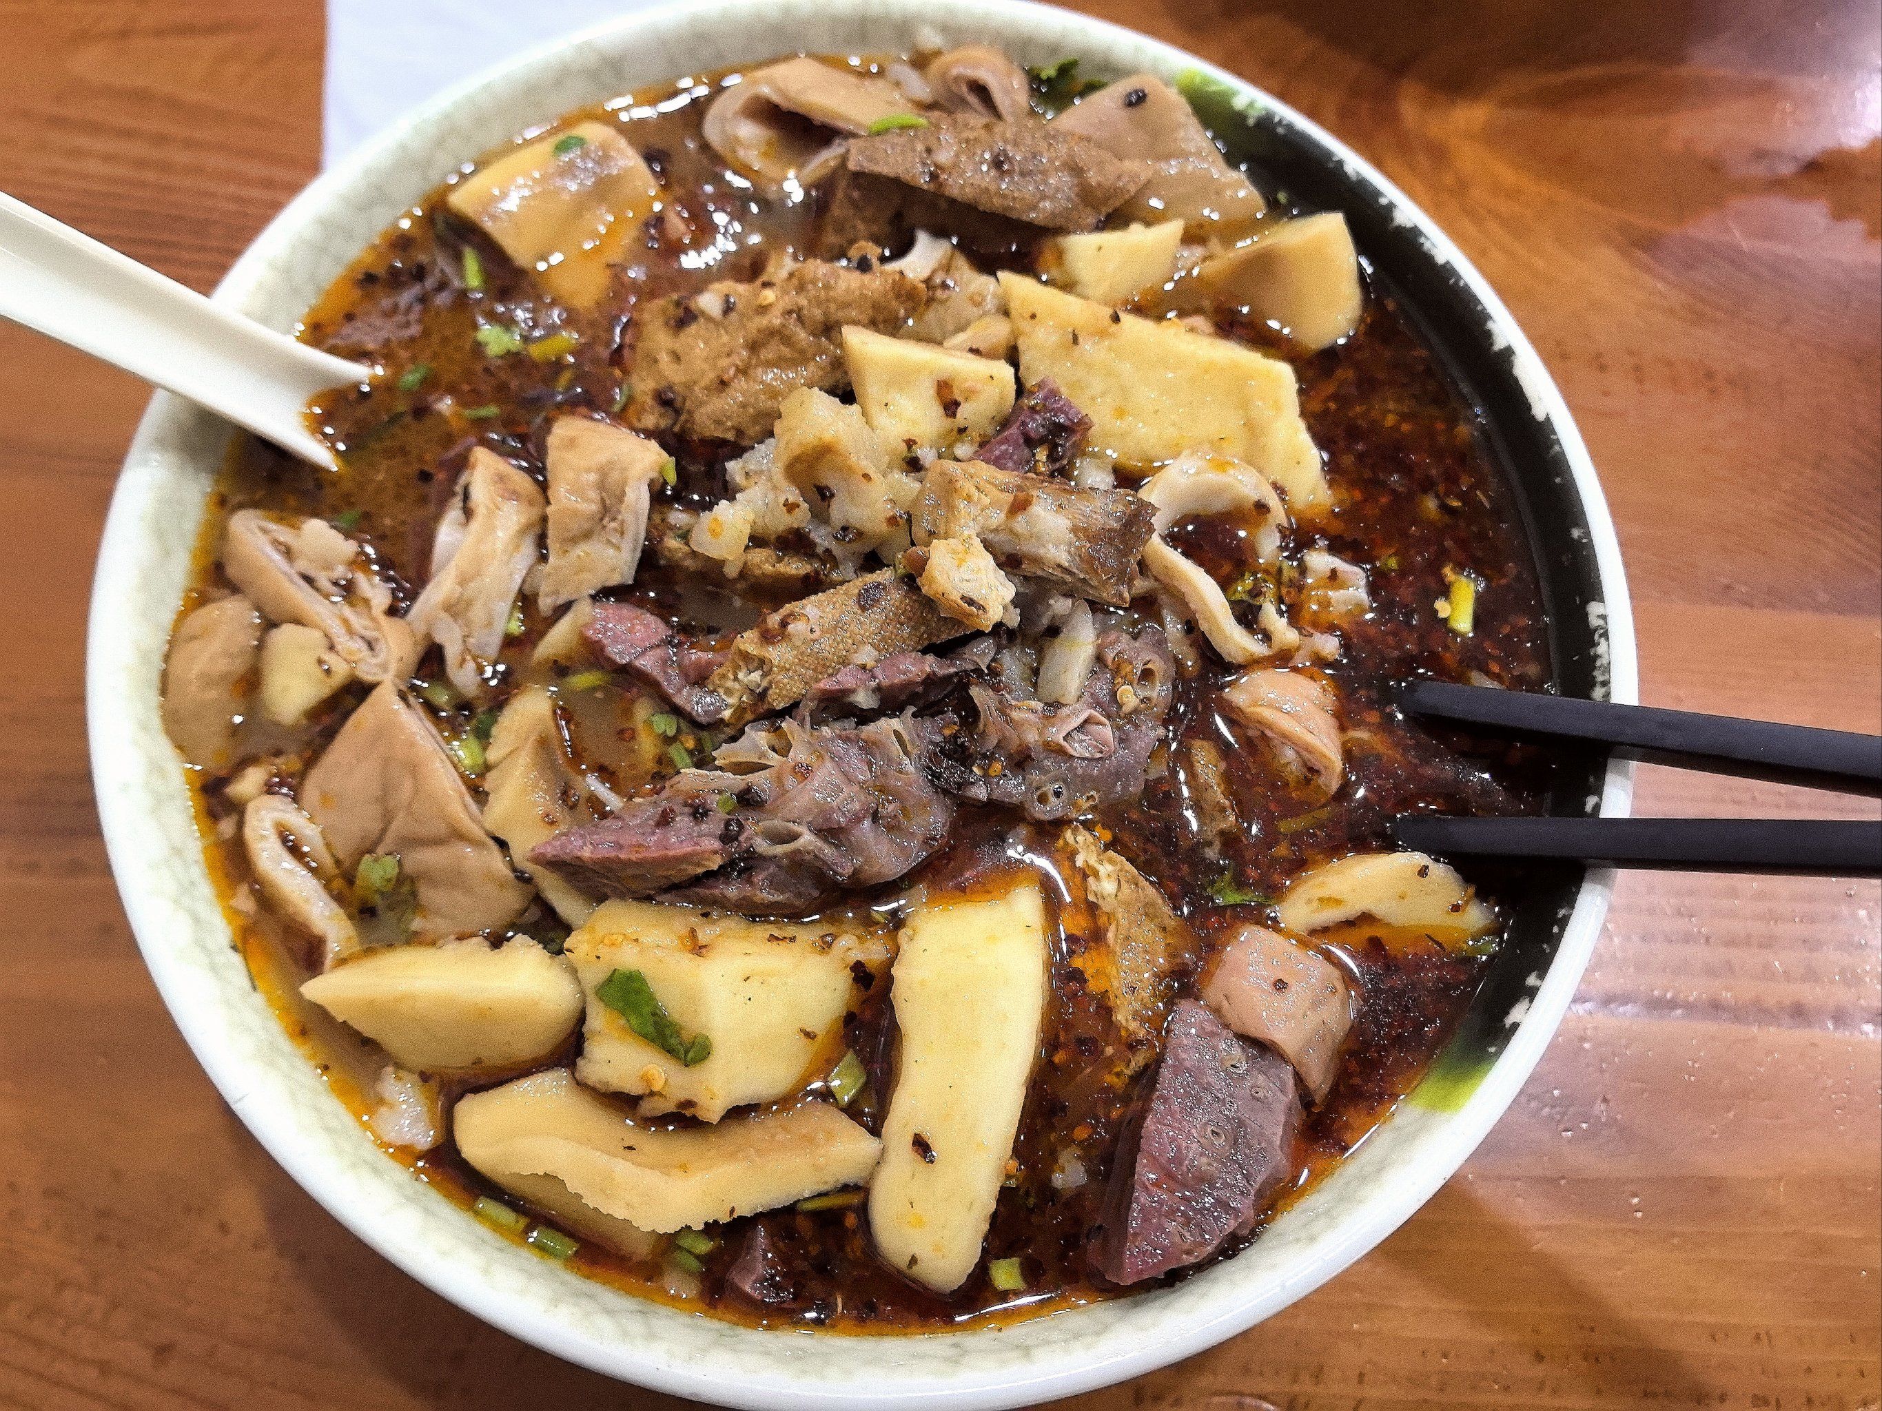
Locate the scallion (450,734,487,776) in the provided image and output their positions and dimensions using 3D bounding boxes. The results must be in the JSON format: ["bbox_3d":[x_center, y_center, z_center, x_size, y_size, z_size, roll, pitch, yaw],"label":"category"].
[{"bbox_3d":[-0.073,0.008,0.226,0.004,0.004,0.006,-20,76,-10],"label":"scallion"}]

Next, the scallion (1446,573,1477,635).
[{"bbox_3d":[0.087,-0.017,0.245,0.004,0.004,0.010,11,73,-1],"label":"scallion"}]

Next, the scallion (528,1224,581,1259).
[{"bbox_3d":[-0.055,0.076,0.207,0.006,0.003,0.003,23,73,3],"label":"scallion"}]

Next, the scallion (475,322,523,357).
[{"bbox_3d":[-0.074,-0.062,0.247,0.008,0.003,0.005,13,73,0],"label":"scallion"}]

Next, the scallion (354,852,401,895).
[{"bbox_3d":[-0.084,0.025,0.219,0.006,0.004,0.005,-9,74,-7],"label":"scallion"}]

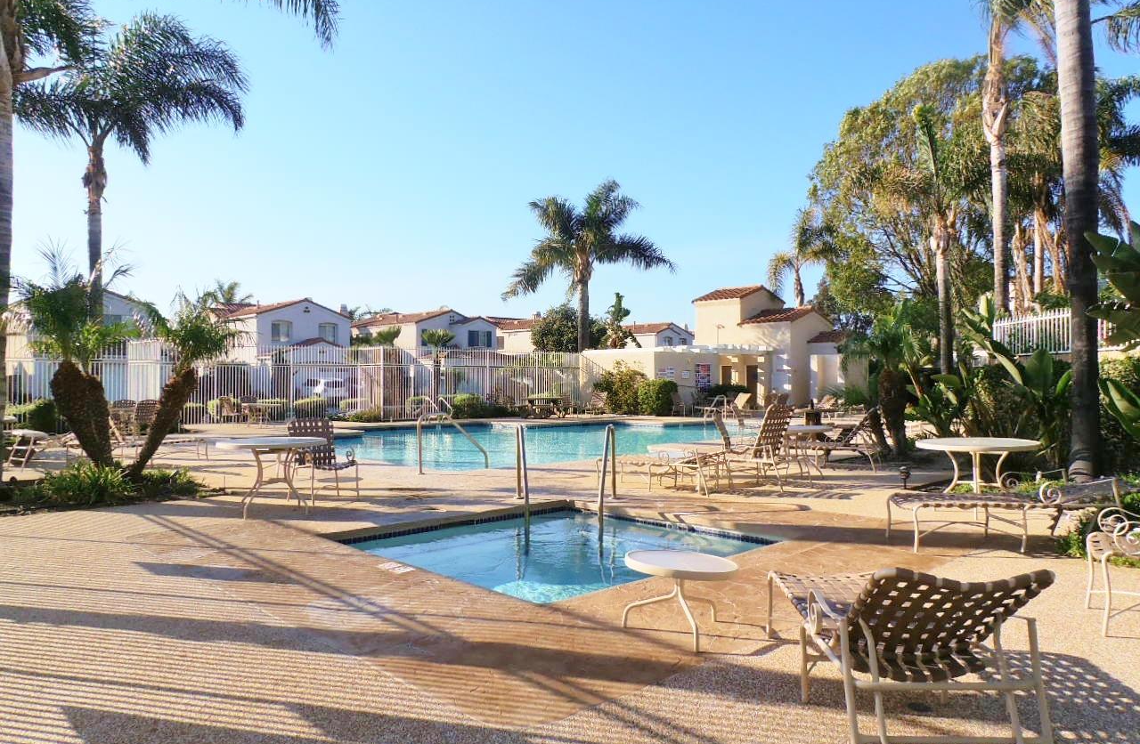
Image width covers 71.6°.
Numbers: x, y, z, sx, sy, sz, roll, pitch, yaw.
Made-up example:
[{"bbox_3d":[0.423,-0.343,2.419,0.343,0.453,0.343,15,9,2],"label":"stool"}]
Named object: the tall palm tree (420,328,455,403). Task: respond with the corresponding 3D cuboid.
[{"bbox_3d":[-5.438,0.025,32.504,1.400,3.650,1.400,0,-1,0],"label":"tall palm tree"}]

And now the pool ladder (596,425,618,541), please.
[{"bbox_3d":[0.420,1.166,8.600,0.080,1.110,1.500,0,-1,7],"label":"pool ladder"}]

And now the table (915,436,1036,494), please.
[{"bbox_3d":[4.119,1.069,7.983,1.220,0.730,1.220,0,-1,0],"label":"table"}]

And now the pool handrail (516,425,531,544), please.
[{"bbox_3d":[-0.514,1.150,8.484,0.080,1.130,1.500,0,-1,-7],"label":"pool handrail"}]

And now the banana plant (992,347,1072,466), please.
[{"bbox_3d":[6.900,0.590,11.700,1.250,1.850,1.250,0,-1,0],"label":"banana plant"}]

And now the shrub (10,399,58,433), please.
[{"bbox_3d":[-14.498,1.243,21.385,1.350,0.970,1.150,0,-1,0],"label":"shrub"}]

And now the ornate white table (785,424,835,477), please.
[{"bbox_3d":[3.173,1.120,10.734,0.850,0.720,0.850,0,-1,0],"label":"ornate white table"}]

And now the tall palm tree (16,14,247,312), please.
[{"bbox_3d":[-11.207,-3.659,20.058,6.000,10.700,5.800,0,-1,0],"label":"tall palm tree"}]

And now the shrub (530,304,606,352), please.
[{"bbox_3d":[-0.100,-0.665,38.000,3.700,5.100,3.500,0,-1,0],"label":"shrub"}]

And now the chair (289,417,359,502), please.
[{"bbox_3d":[-2.925,1.013,9.236,0.740,0.950,0.630,-1,-1,40],"label":"chair"}]

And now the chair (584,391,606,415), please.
[{"bbox_3d":[1.084,1.340,32.383,0.800,0.950,0.660,0,-1,-41],"label":"chair"}]

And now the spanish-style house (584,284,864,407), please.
[{"bbox_3d":[7.095,-1.089,37.420,10.000,5.900,9.200,1,-1,-44],"label":"spanish-style house"}]

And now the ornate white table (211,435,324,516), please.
[{"bbox_3d":[-3.160,1.105,8.360,1.100,0.725,1.100,0,-1,0],"label":"ornate white table"}]

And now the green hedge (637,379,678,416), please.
[{"bbox_3d":[3.300,1.061,29.900,1.500,1.420,1.300,0,-1,0],"label":"green hedge"}]

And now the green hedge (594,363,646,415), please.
[{"bbox_3d":[1.900,0.800,30.200,1.950,1.950,1.600,0,-1,0],"label":"green hedge"}]

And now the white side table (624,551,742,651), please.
[{"bbox_3d":[0.610,1.208,4.280,0.610,0.405,0.610,0,-1,0],"label":"white side table"}]

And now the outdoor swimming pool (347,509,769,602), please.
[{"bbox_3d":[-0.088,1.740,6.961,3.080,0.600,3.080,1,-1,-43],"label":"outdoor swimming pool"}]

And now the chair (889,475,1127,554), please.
[{"bbox_3d":[3.596,1.113,6.414,1.860,0.600,0.670,0,-1,1],"label":"chair"}]

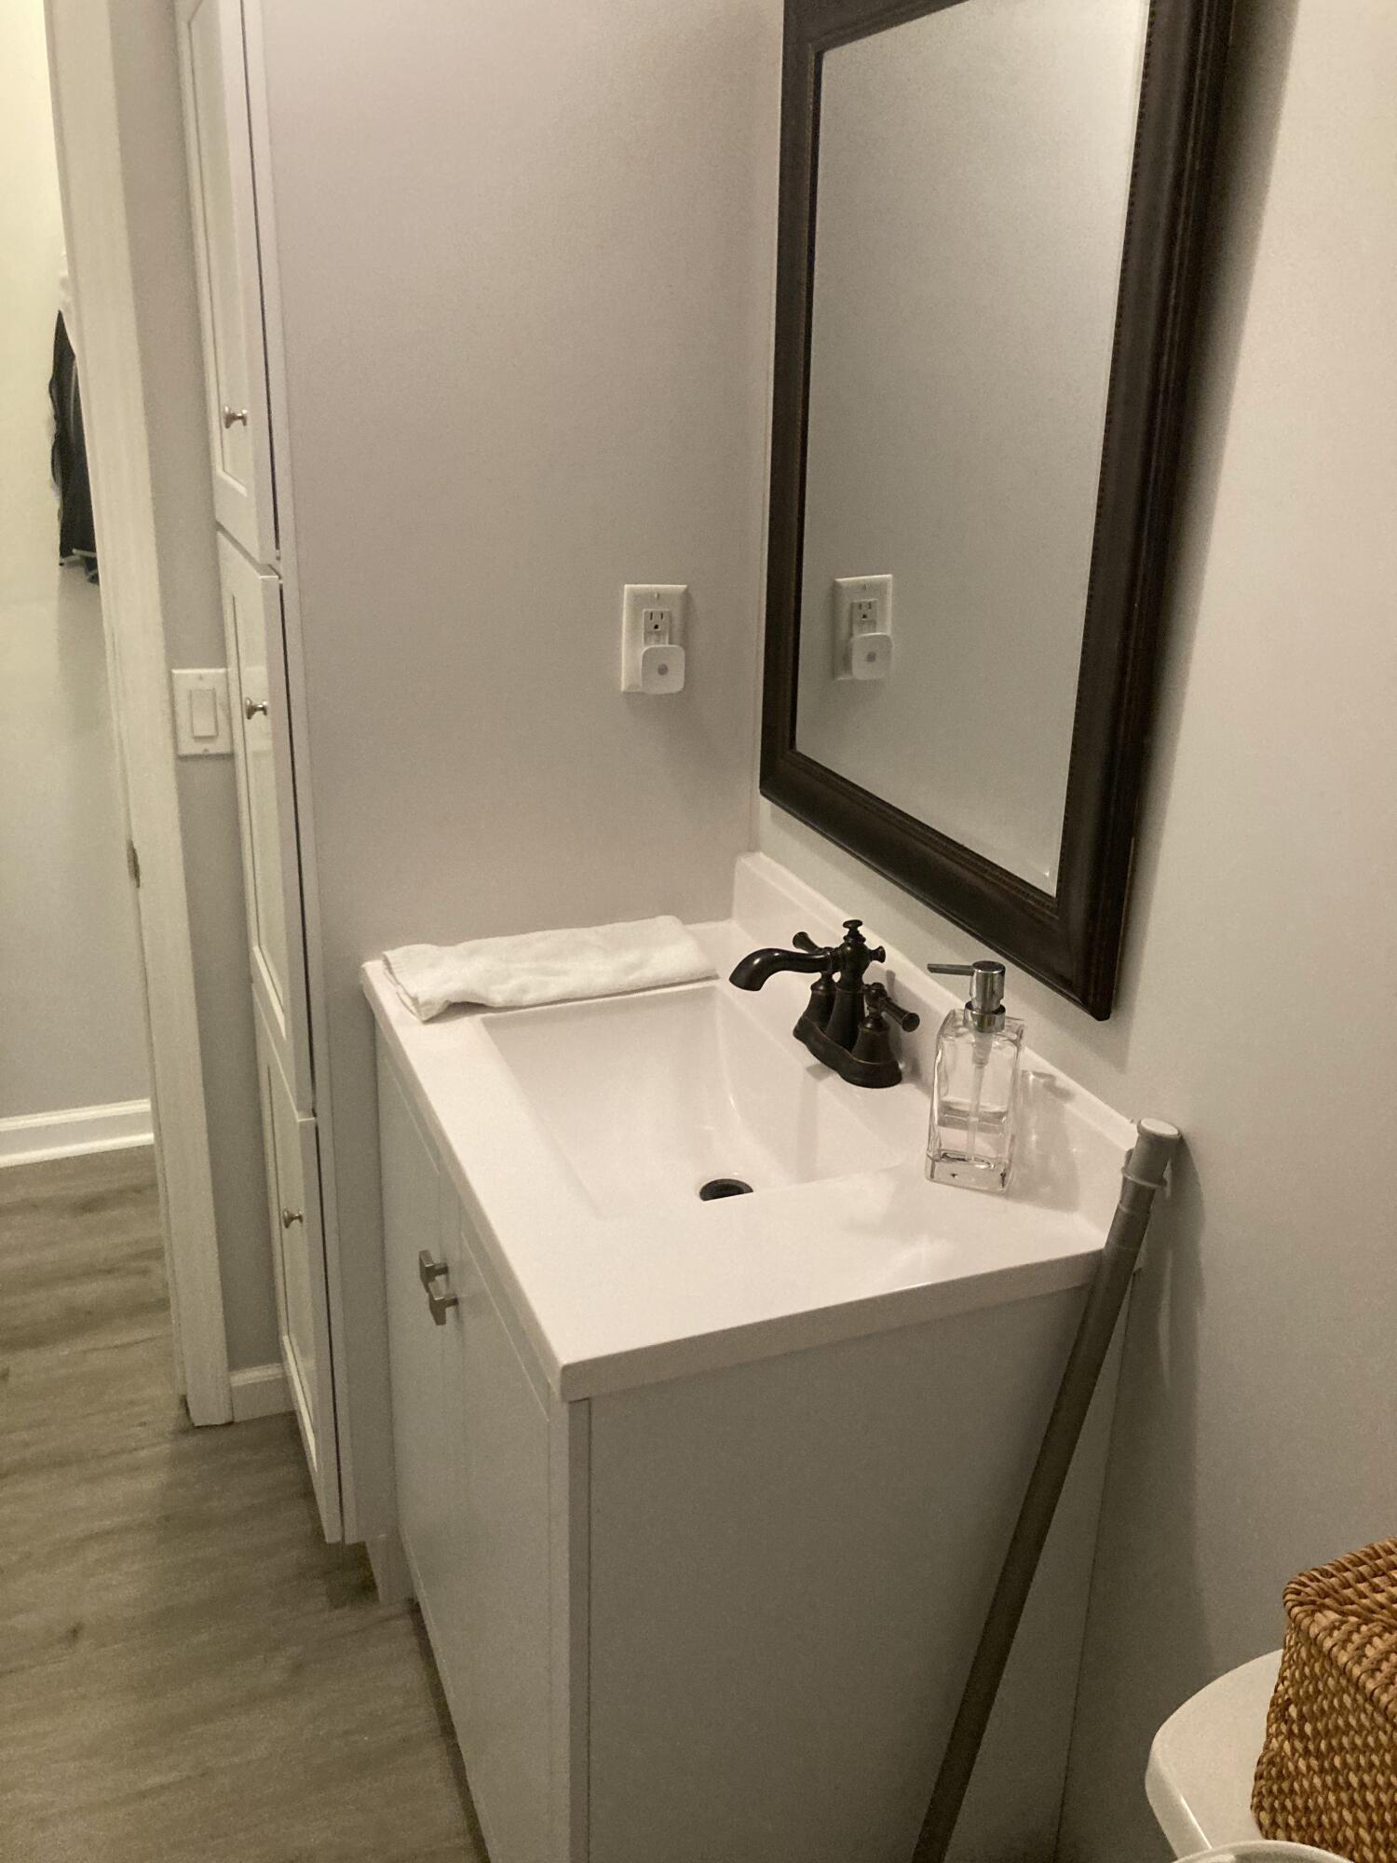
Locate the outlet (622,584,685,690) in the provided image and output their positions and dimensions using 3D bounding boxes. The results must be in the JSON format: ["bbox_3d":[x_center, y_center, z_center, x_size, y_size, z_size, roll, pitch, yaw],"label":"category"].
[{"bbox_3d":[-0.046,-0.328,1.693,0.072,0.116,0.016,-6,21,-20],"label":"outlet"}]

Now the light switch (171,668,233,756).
[{"bbox_3d":[-0.651,-0.286,1.981,0.070,0.115,0.013,-6,21,-20],"label":"light switch"}]

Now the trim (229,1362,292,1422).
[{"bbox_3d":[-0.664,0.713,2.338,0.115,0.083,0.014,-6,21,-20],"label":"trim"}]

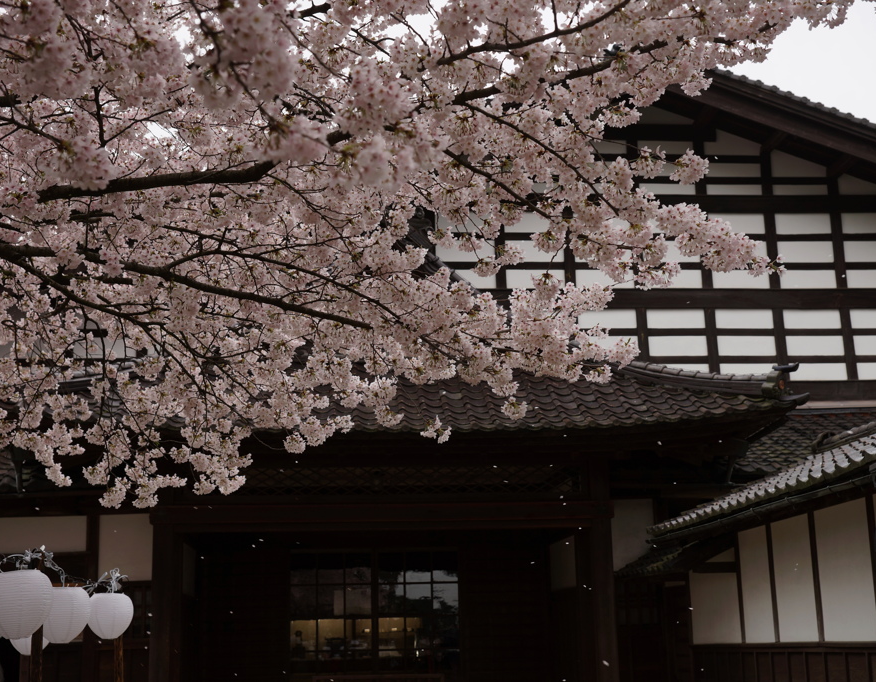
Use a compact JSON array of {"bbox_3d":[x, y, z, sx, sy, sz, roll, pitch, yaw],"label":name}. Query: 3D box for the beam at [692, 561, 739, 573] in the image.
[{"bbox_3d":[2.704,2.239,12.617,0.490,0.105,0.100,0,-13,-5],"label":"beam"}]

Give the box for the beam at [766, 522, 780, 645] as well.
[{"bbox_3d":[3.073,2.187,11.598,0.110,1.070,0.120,0,-13,-5],"label":"beam"}]

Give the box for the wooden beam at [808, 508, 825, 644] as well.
[{"bbox_3d":[3.162,1.945,10.570,0.110,1.060,0.120,0,-13,-5],"label":"wooden beam"}]

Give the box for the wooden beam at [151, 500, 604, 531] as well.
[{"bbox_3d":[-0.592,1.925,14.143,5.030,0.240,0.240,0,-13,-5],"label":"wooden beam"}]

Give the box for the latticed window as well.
[{"bbox_3d":[-0.816,3.554,16.828,2.230,1.620,0.090,0,-13,-5],"label":"latticed window"}]

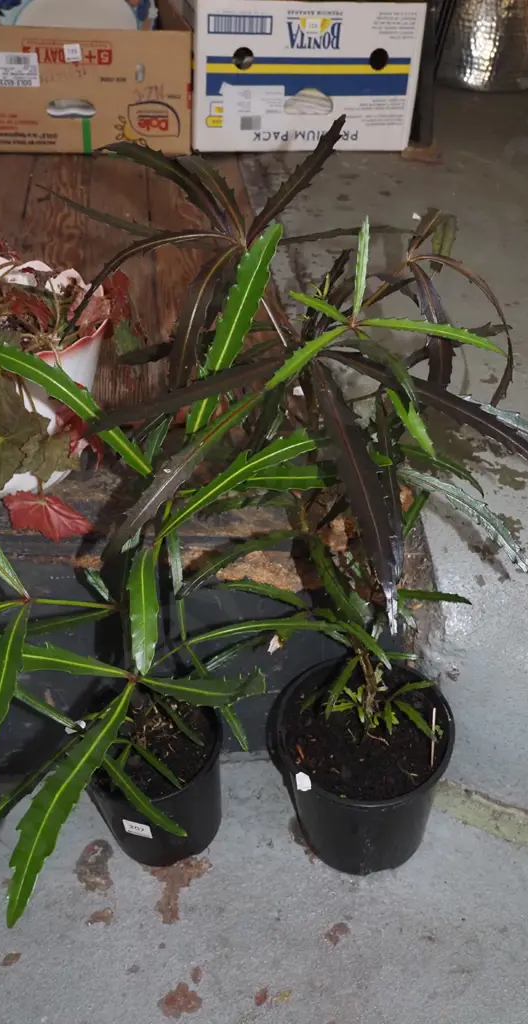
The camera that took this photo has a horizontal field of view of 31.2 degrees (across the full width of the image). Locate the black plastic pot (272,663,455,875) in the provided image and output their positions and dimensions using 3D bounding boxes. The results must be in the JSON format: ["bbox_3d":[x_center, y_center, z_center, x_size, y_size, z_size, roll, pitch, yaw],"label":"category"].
[{"bbox_3d":[0.107,0.290,1.053,0.196,0.176,0.196,-2,40,2],"label":"black plastic pot"}]

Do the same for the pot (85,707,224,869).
[{"bbox_3d":[-0.105,0.266,0.949,0.140,0.140,0.140,-2,41,2],"label":"pot"}]

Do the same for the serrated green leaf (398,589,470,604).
[{"bbox_3d":[0.133,0.067,0.770,0.084,0.010,0.016,9,36,-21],"label":"serrated green leaf"}]

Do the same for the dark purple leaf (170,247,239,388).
[{"bbox_3d":[-0.042,-0.124,0.615,0.023,0.108,0.022,28,16,3],"label":"dark purple leaf"}]

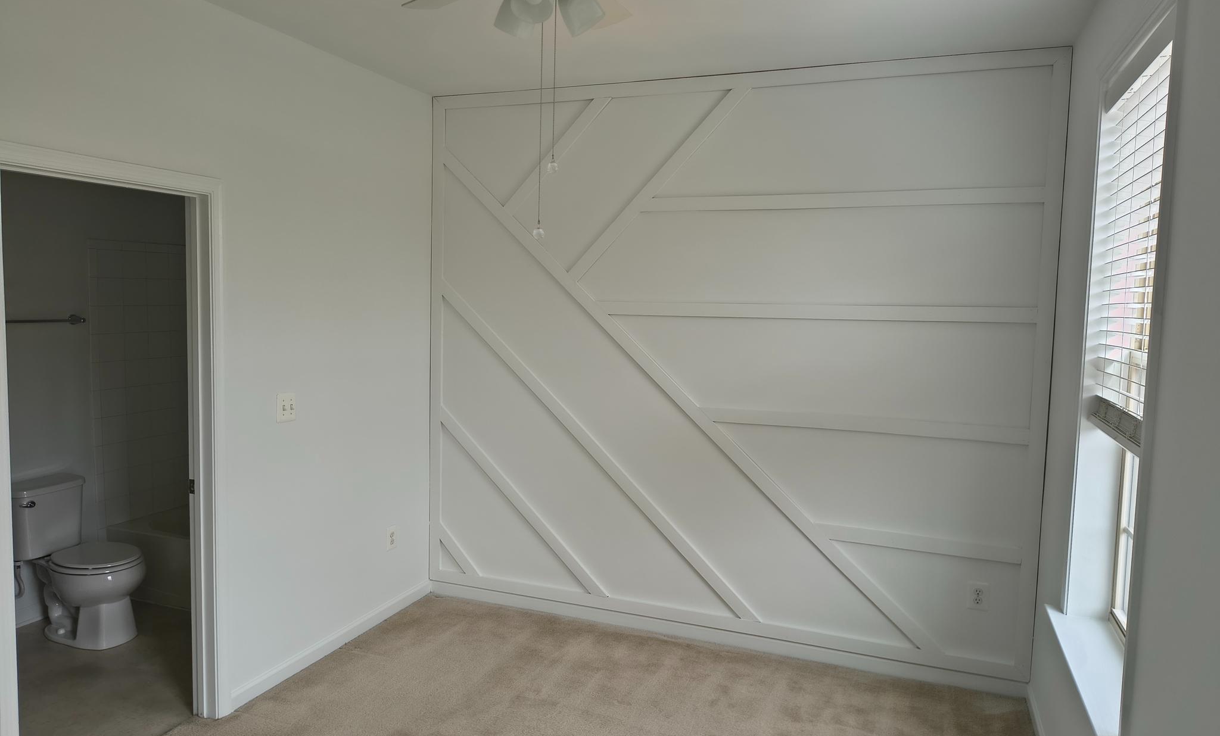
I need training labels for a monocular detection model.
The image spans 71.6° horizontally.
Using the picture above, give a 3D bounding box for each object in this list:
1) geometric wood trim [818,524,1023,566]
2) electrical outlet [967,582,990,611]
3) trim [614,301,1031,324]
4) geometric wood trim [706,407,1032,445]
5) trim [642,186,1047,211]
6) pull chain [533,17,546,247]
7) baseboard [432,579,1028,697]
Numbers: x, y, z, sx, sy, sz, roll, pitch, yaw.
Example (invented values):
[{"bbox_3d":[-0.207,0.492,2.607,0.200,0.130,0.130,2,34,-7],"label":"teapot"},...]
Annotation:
[{"bbox_3d":[1.347,0.773,3.753,0.866,0.074,0.018,3,5,21],"label":"geometric wood trim"},{"bbox_3d":[1.598,0.989,3.667,0.087,0.120,0.008,3,5,21],"label":"electrical outlet"},{"bbox_3d":[0.850,-0.258,3.867,1.981,0.068,0.018,3,5,21],"label":"trim"},{"bbox_3d":[1.096,0.254,3.811,1.432,0.072,0.018,3,5,21],"label":"geometric wood trim"},{"bbox_3d":[0.967,-0.748,3.782,1.750,0.067,0.018,3,5,21],"label":"trim"},{"bbox_3d":[-0.188,-0.647,2.275,0.027,0.602,0.027,1,5,0],"label":"pull chain"},{"bbox_3d":[0.400,1.298,4.169,2.992,0.075,0.018,3,5,21],"label":"baseboard"}]

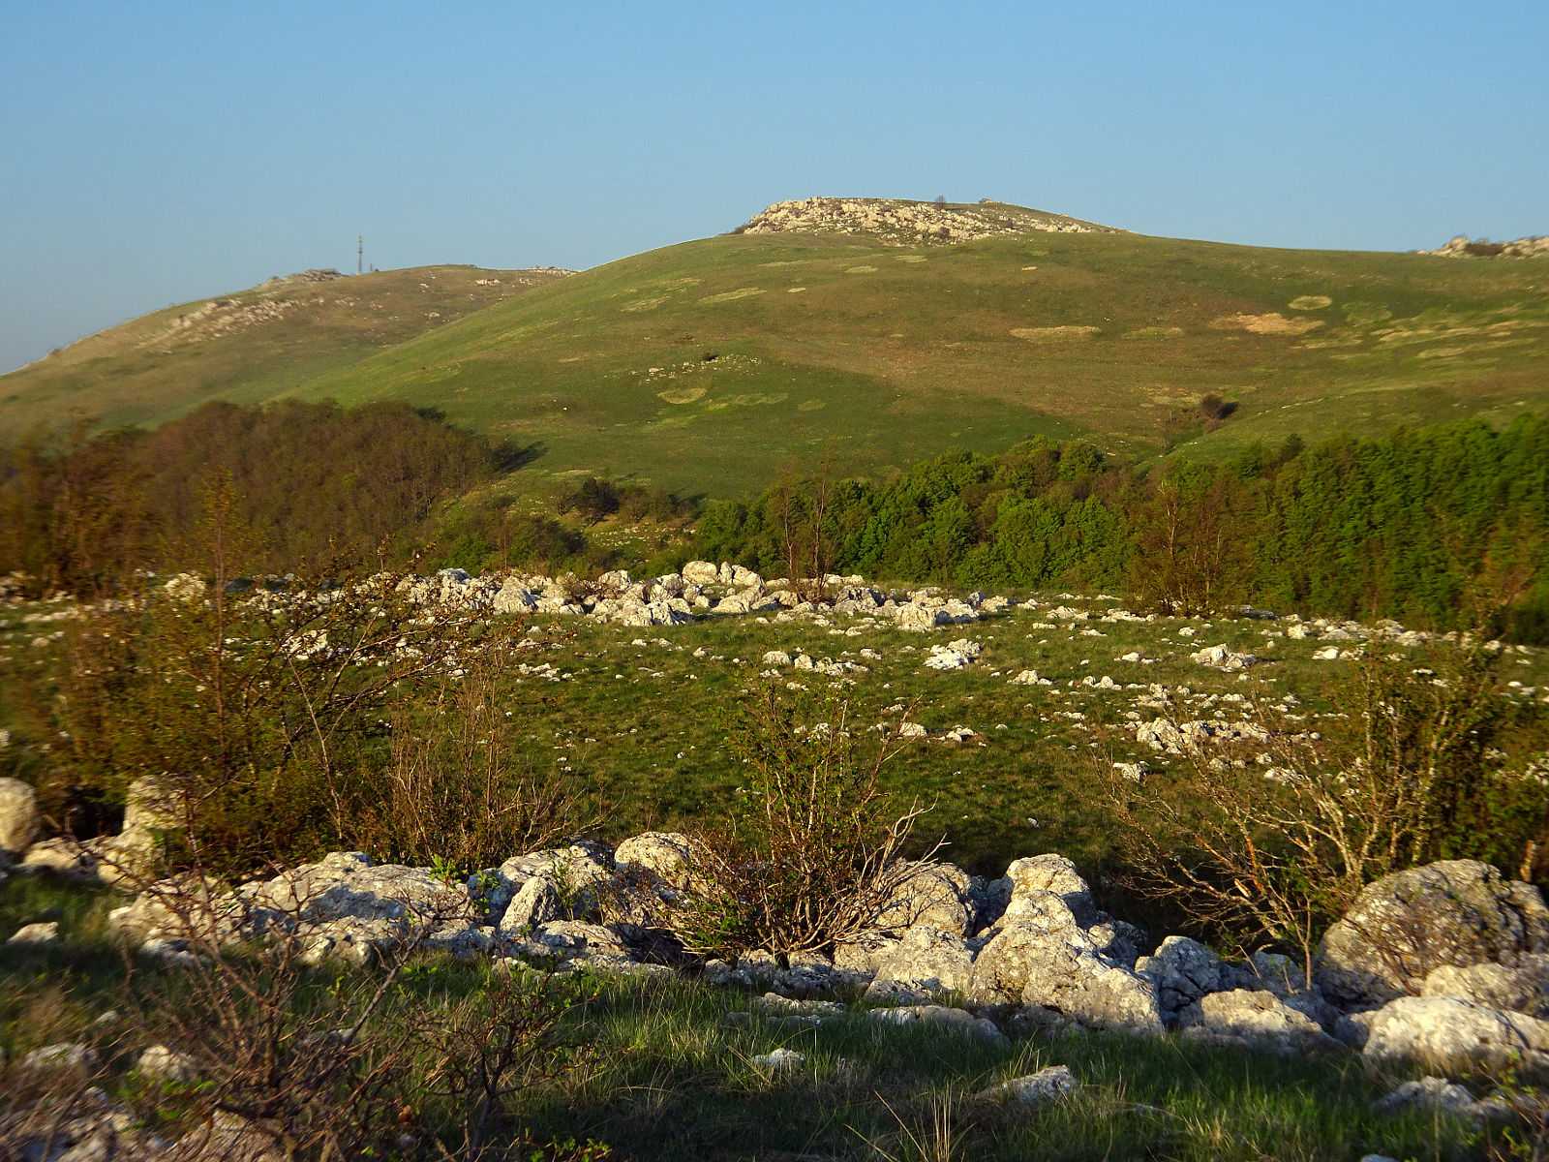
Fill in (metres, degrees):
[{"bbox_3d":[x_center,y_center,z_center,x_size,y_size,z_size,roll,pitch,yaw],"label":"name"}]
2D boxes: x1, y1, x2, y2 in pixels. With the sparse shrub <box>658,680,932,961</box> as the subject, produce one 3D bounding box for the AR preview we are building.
[{"bbox_3d":[0.090,0.930,13.900,1.080,1.100,0.950,0,1,0],"label":"sparse shrub"}]

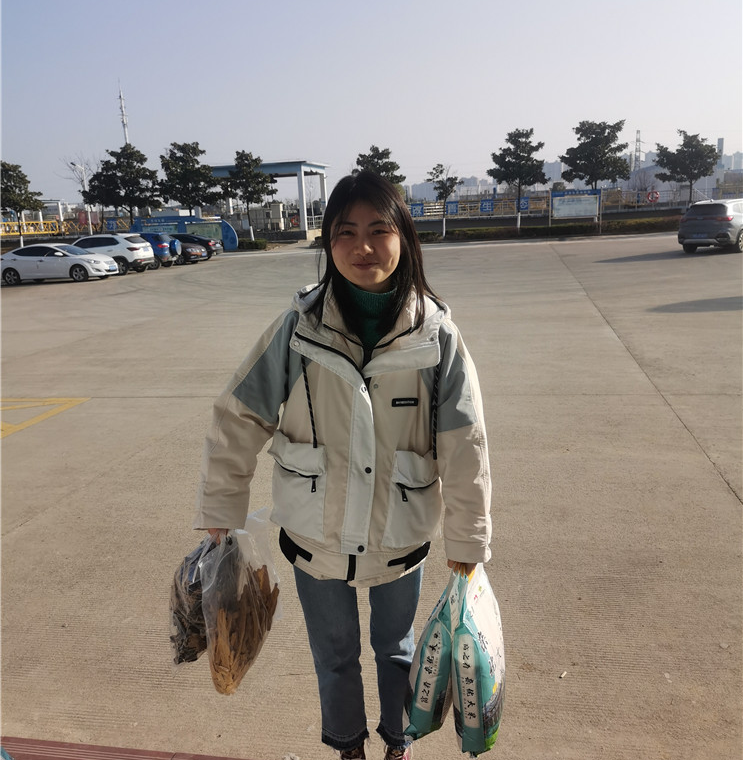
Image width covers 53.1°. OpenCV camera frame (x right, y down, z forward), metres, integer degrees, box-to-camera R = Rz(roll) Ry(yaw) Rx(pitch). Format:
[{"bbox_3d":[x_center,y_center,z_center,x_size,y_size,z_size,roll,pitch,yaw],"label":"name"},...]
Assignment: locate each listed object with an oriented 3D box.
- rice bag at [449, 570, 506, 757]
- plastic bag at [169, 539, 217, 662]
[{"bbox_3d":[0.275,0.688,1.892,0.110,0.430,0.240,0,13,15],"label":"rice bag"},{"bbox_3d":[-0.428,0.549,1.904,0.170,0.330,0.180,-7,13,-15],"label":"plastic bag"}]

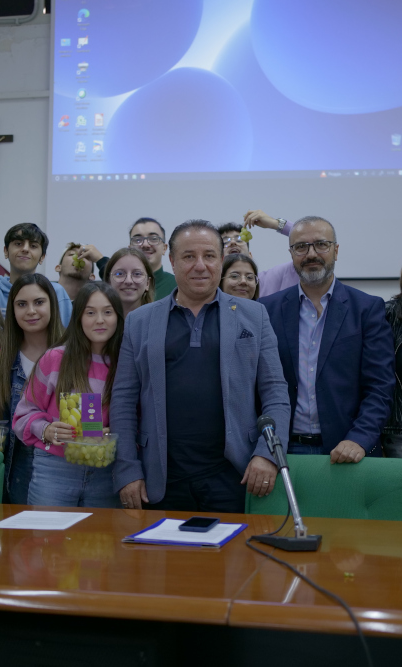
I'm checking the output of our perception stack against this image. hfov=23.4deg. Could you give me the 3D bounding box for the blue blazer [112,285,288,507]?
[{"bbox_3d":[0.002,0.208,3.074,0.560,0.680,0.340,0,-2,2],"label":"blue blazer"}]

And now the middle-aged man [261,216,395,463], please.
[{"bbox_3d":[0.427,0.440,3.386,0.500,1.690,0.390,0,-2,12],"label":"middle-aged man"}]

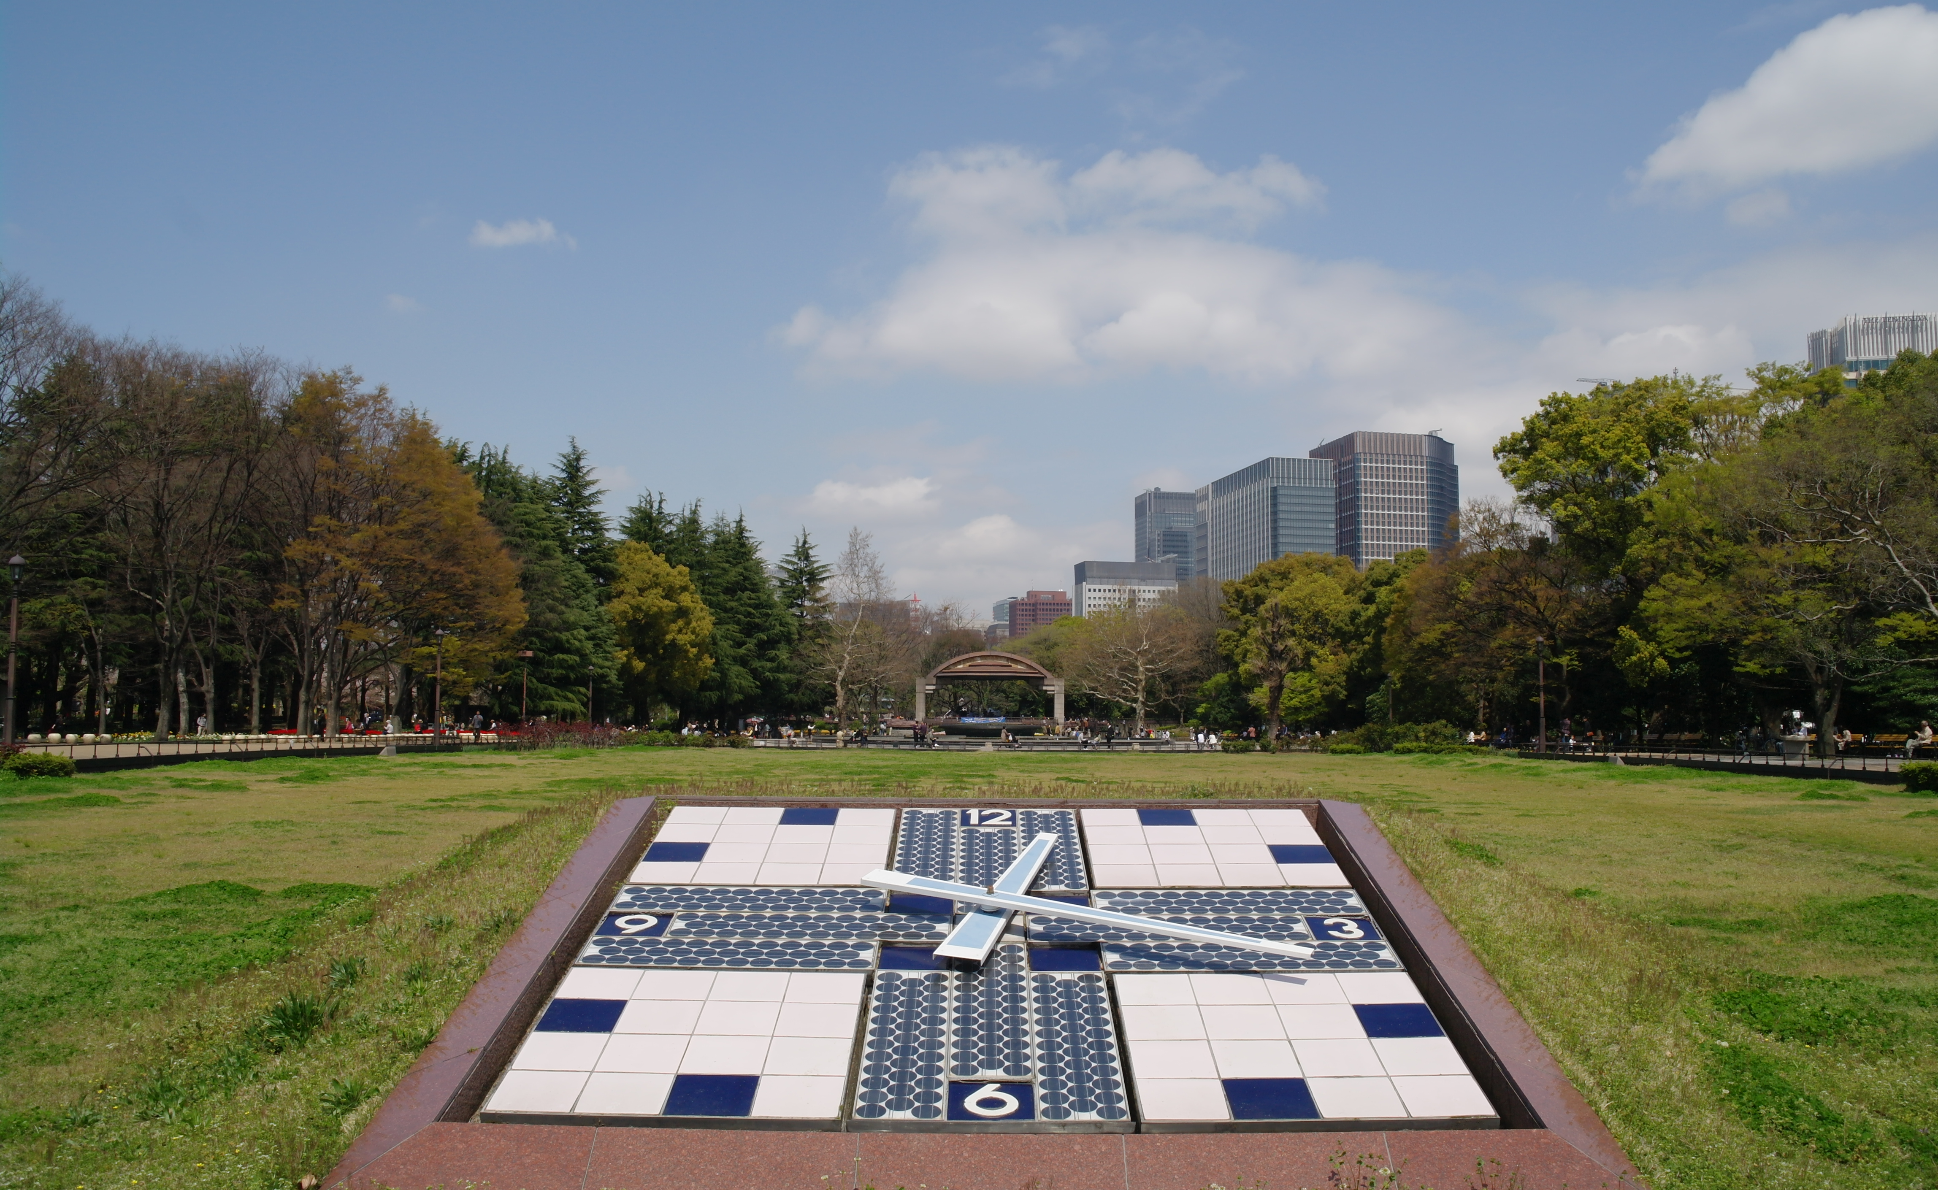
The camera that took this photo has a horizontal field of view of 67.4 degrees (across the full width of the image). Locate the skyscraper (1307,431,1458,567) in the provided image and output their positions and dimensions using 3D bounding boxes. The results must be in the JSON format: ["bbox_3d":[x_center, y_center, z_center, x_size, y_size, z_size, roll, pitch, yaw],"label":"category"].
[{"bbox_3d":[263.334,-9.122,893.840,82.000,169.000,66.000,1,-5,-11],"label":"skyscraper"}]

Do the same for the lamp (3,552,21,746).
[{"bbox_3d":[-26.190,1.641,39.777,0.500,5.500,0.500,0,-5,0],"label":"lamp"}]

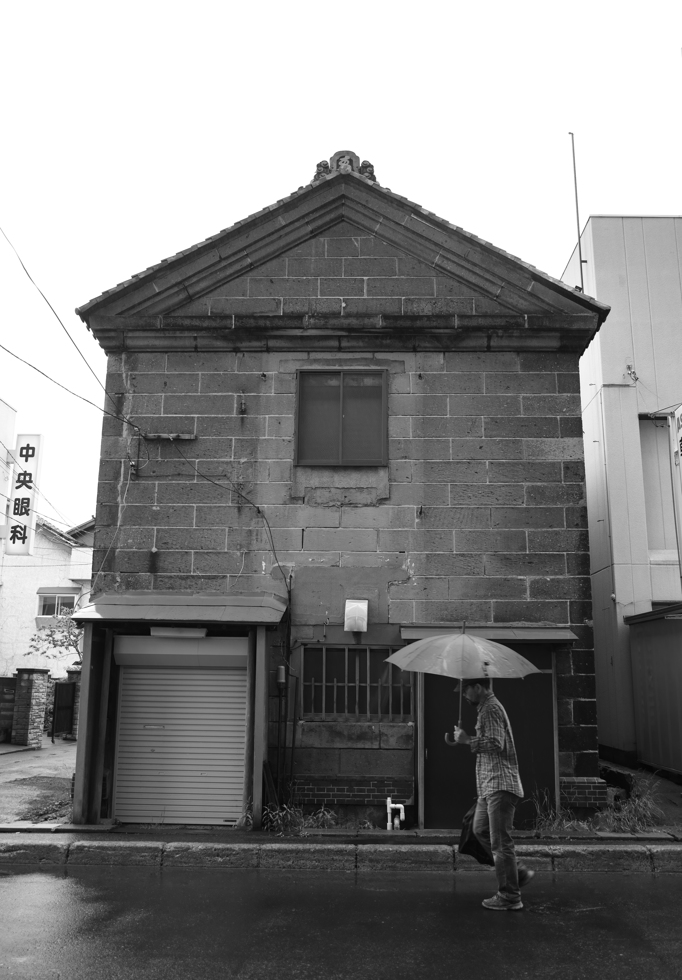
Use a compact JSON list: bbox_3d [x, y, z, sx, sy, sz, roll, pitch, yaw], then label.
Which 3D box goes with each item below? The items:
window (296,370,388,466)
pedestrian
[{"bbox_3d":[0.013,-0.802,8.839,1.028,1.104,0.120,0,-10,2],"label":"window"},{"bbox_3d":[1.146,2.250,6.017,0.620,1.713,0.540,0,-10,2],"label":"pedestrian"}]

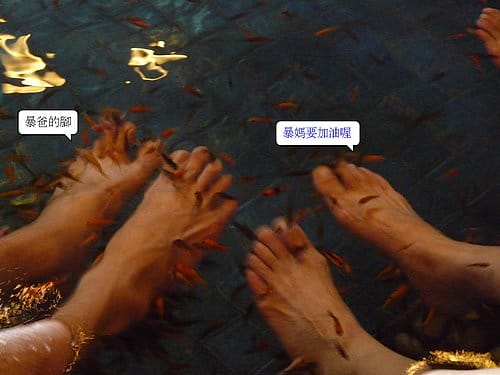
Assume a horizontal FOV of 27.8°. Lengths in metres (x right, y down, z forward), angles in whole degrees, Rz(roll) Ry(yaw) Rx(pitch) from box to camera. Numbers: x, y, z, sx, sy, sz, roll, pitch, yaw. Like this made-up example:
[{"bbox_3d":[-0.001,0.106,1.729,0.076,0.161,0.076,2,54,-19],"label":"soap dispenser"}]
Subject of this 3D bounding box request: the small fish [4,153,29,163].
[{"bbox_3d":[-0.304,-0.038,1.313,0.035,0.009,0.007,7,42,7],"label":"small fish"}]

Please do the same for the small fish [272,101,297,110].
[{"bbox_3d":[0.049,-0.116,1.429,0.037,0.010,0.007,3,43,3],"label":"small fish"}]

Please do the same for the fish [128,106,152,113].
[{"bbox_3d":[-0.148,-0.105,1.367,0.032,0.008,0.005,0,42,0],"label":"fish"}]

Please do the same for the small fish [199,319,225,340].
[{"bbox_3d":[-0.043,0.159,1.134,0.038,0.010,0.007,-31,51,-29],"label":"small fish"}]

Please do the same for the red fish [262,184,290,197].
[{"bbox_3d":[0.032,0.004,1.301,0.038,0.010,0.007,-13,45,-14],"label":"red fish"}]

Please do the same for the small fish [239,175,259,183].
[{"bbox_3d":[-0.002,-0.011,1.262,0.027,0.007,0.004,-15,44,-16],"label":"small fish"}]

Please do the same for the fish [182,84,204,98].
[{"bbox_3d":[-0.081,-0.138,1.453,0.039,0.010,0.007,26,49,25],"label":"fish"}]

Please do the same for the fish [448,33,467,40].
[{"bbox_3d":[0.319,-0.232,1.554,0.035,0.010,0.007,-16,45,-16],"label":"fish"}]

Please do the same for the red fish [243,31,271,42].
[{"bbox_3d":[0.011,-0.220,1.494,0.038,0.009,0.006,4,42,4],"label":"red fish"}]

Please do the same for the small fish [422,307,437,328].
[{"bbox_3d":[0.198,0.143,1.112,0.006,0.008,0.032,18,45,19],"label":"small fish"}]

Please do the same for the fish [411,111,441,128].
[{"bbox_3d":[0.235,-0.091,1.351,0.048,0.012,0.007,-28,49,-27],"label":"fish"}]

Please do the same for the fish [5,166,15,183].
[{"bbox_3d":[-0.301,-0.016,1.268,0.005,0.008,0.031,-12,43,-13],"label":"fish"}]

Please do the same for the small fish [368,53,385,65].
[{"bbox_3d":[0.189,-0.193,1.512,0.007,0.010,0.035,-29,50,-28],"label":"small fish"}]

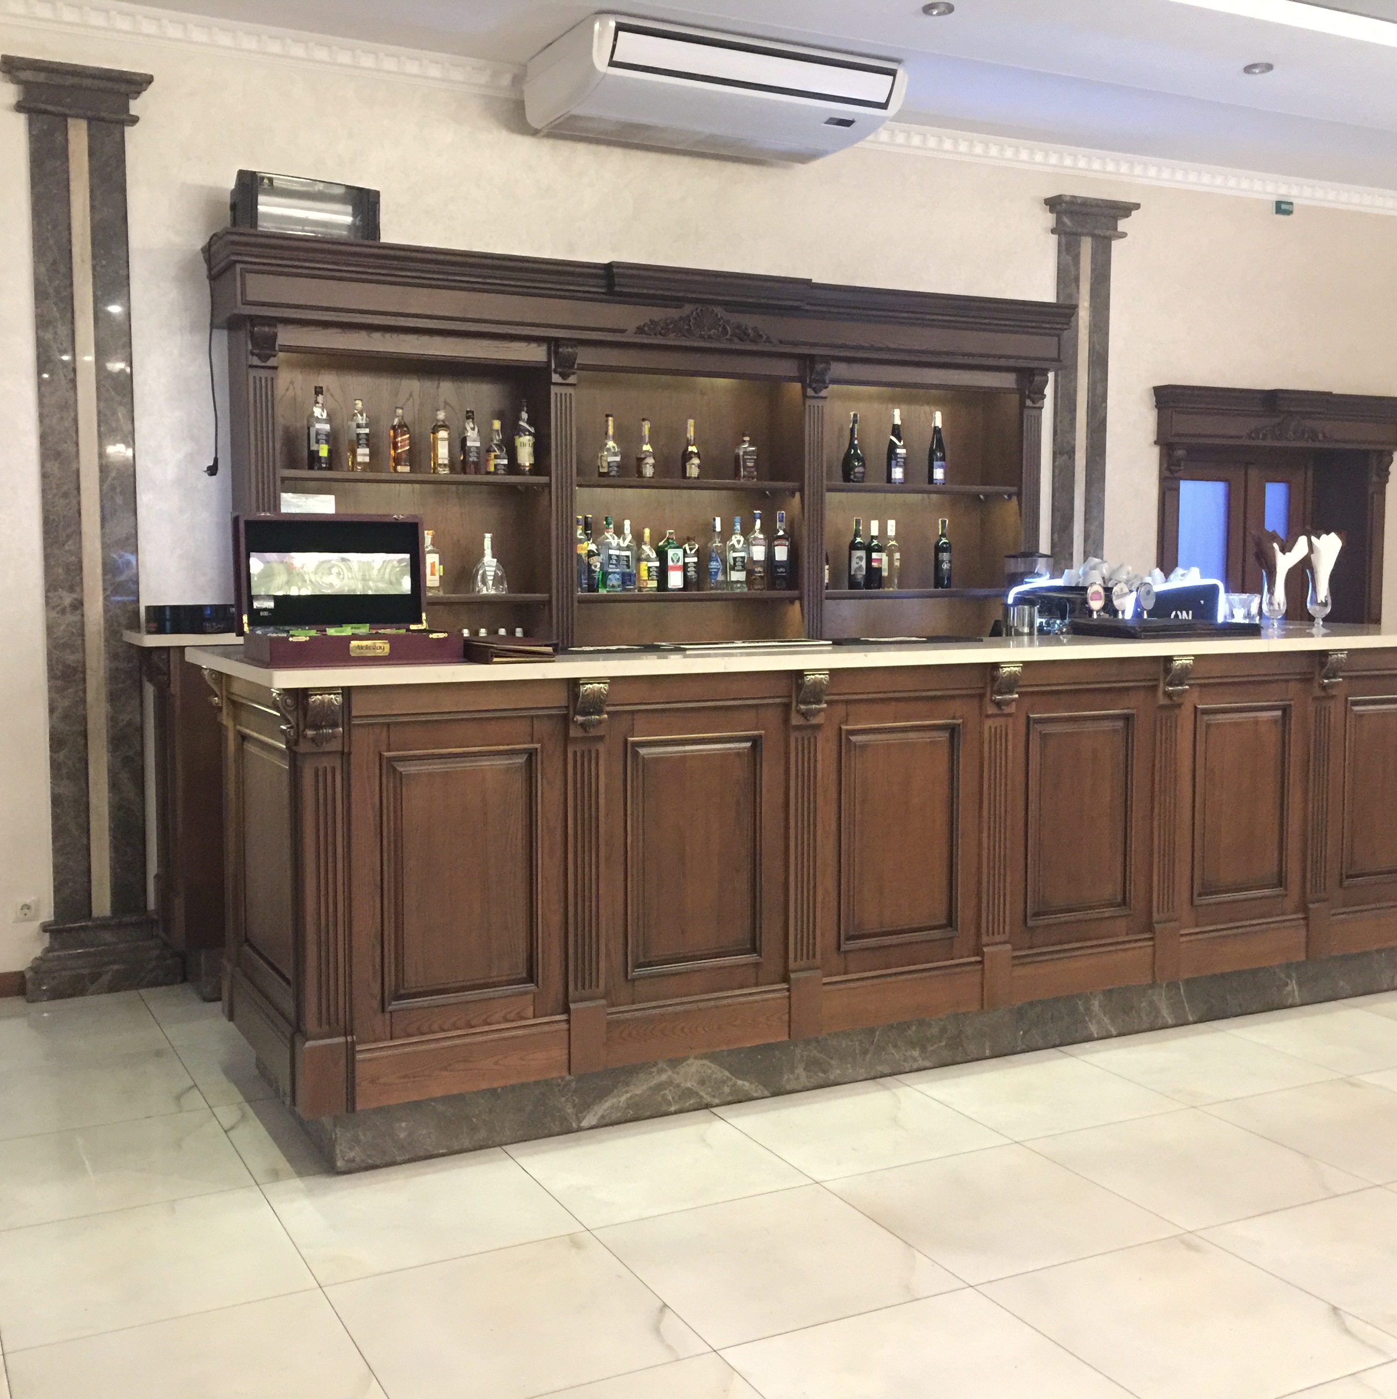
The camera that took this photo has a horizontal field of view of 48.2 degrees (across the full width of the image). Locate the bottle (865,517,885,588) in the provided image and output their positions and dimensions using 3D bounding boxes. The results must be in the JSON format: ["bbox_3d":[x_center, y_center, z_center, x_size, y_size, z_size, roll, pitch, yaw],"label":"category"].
[{"bbox_3d":[0.750,-0.620,6.647,0.076,0.300,0.076,0,5,0],"label":"bottle"}]

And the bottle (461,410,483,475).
[{"bbox_3d":[-0.838,-0.954,5.780,0.077,0.238,0.075,-2,5,-27],"label":"bottle"}]

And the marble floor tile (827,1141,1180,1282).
[{"bbox_3d":[0.701,1.190,3.649,0.600,0.010,0.600,-2,5,-27],"label":"marble floor tile"}]

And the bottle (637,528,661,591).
[{"bbox_3d":[-0.199,-0.548,6.157,0.082,0.252,0.082,0,5,0],"label":"bottle"}]

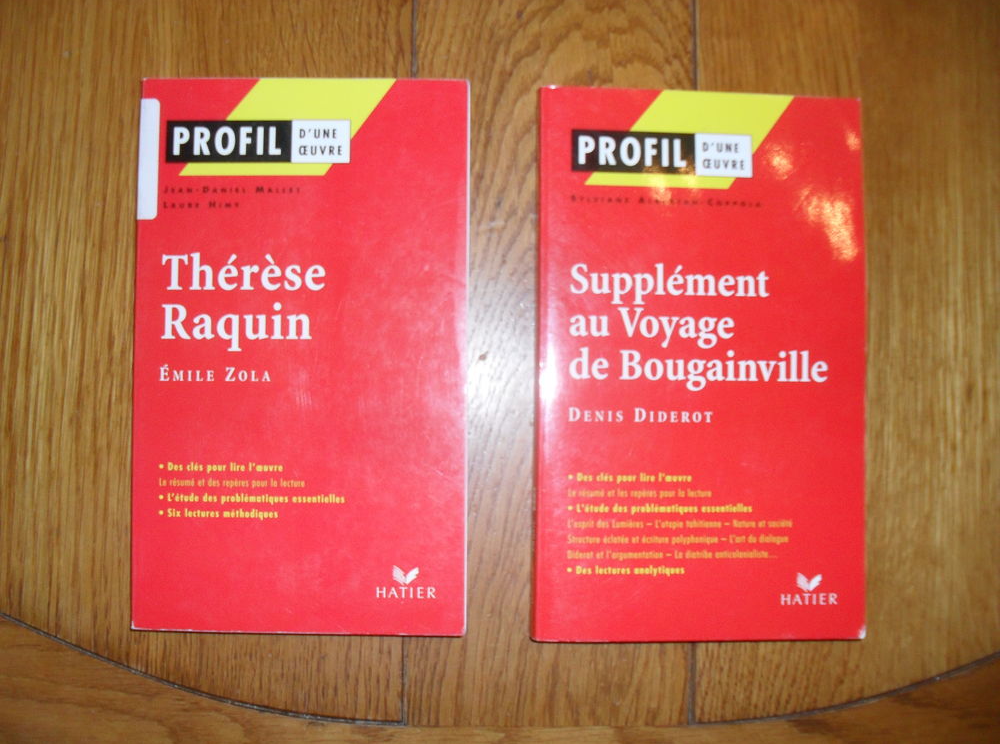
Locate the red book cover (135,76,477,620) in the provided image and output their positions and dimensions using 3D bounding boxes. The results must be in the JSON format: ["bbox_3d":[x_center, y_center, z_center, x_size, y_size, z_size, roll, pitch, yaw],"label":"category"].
[{"bbox_3d":[-0.064,-0.006,0.332,0.108,0.009,0.179,0,88,-1],"label":"red book cover"}]

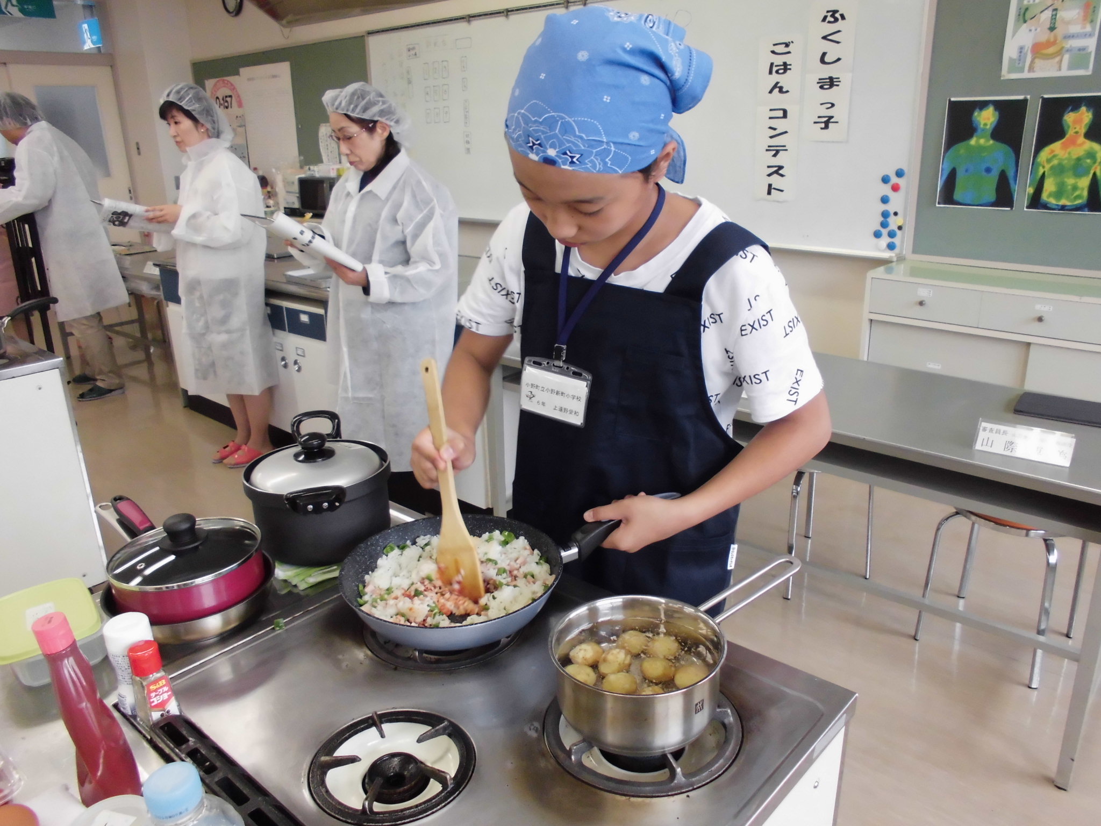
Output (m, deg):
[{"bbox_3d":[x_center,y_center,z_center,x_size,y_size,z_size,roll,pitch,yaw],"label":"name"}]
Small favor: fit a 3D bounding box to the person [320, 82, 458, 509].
[{"bbox_3d":[-0.505,-0.270,2.693,0.390,1.510,0.470,-18,24,-38],"label":"person"}]

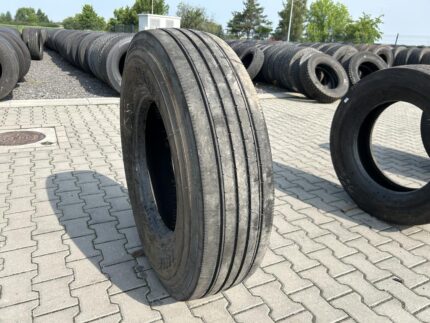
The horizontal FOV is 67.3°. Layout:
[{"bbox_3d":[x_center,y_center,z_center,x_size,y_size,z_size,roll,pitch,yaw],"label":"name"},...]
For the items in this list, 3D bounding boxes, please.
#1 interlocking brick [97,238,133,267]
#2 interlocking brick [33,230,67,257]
[{"bbox_3d":[-0.511,0.486,1.639,0.162,0.070,0.198,-7,22,-27],"label":"interlocking brick"},{"bbox_3d":[-0.852,0.450,1.677,0.162,0.070,0.198,-7,22,-27],"label":"interlocking brick"}]

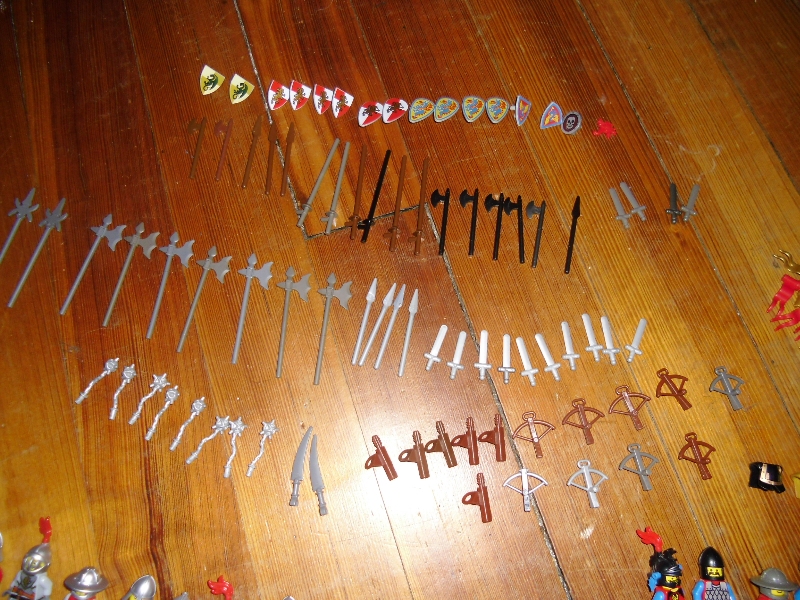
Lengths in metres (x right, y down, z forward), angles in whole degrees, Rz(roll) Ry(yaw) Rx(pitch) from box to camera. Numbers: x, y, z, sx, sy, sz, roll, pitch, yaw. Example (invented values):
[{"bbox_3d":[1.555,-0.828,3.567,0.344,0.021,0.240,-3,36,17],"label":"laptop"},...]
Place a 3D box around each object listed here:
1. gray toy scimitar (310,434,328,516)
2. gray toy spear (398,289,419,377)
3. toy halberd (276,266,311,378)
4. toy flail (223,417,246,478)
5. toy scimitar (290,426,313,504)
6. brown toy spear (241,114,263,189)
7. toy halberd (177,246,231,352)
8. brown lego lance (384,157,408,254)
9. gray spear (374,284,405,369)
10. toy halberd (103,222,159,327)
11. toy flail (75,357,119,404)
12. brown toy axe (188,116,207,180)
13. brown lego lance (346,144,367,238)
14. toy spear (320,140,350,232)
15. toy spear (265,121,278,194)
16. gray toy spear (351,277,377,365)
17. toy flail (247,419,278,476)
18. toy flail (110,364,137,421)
[{"bbox_3d":[-0.047,0.099,0.355,0.007,0.004,0.045,-10,70,-4],"label":"gray toy scimitar"},{"bbox_3d":[0.006,0.020,0.384,0.006,0.004,0.057,10,71,3],"label":"gray toy spear"},{"bbox_3d":[-0.068,0.013,0.385,0.021,0.005,0.072,3,71,0],"label":"toy halberd"},{"bbox_3d":[-0.095,0.085,0.361,0.011,0.007,0.035,1,70,0],"label":"toy flail"},{"bbox_3d":[-0.057,0.095,0.360,0.007,0.004,0.046,8,70,2],"label":"toy scimitar"},{"bbox_3d":[-0.101,-0.102,0.429,0.006,0.004,0.059,8,70,3],"label":"brown toy spear"},{"bbox_3d":[-0.125,-0.001,0.394,0.023,0.004,0.072,11,71,4],"label":"toy halberd"},{"bbox_3d":[-0.002,-0.065,0.414,0.011,0.008,0.073,7,70,2],"label":"brown lego lance"},{"bbox_3d":[-0.005,0.016,0.385,0.006,0.004,0.057,17,72,5],"label":"gray spear"},{"bbox_3d":[-0.172,-0.017,0.397,0.023,0.004,0.073,10,70,3],"label":"toy halberd"},{"bbox_3d":[-0.179,0.048,0.371,0.008,0.009,0.034,39,74,13],"label":"toy flail"},{"bbox_3d":[-0.143,-0.105,0.430,0.012,0.004,0.050,4,70,1],"label":"brown toy axe"},{"bbox_3d":[-0.029,-0.073,0.417,0.011,0.008,0.072,5,70,1],"label":"brown lego lance"},{"bbox_3d":[-0.042,-0.075,0.413,0.010,0.008,0.070,9,71,2],"label":"toy spear"},{"bbox_3d":[-0.088,-0.098,0.430,0.006,0.003,0.059,0,70,0],"label":"toy spear"},{"bbox_3d":[-0.021,0.013,0.387,0.006,0.004,0.059,11,70,4],"label":"gray toy spear"},{"bbox_3d":[-0.079,0.086,0.361,0.011,0.007,0.034,13,71,4],"label":"toy flail"},{"bbox_3d":[-0.165,0.055,0.372,0.008,0.007,0.034,12,71,4],"label":"toy flail"}]

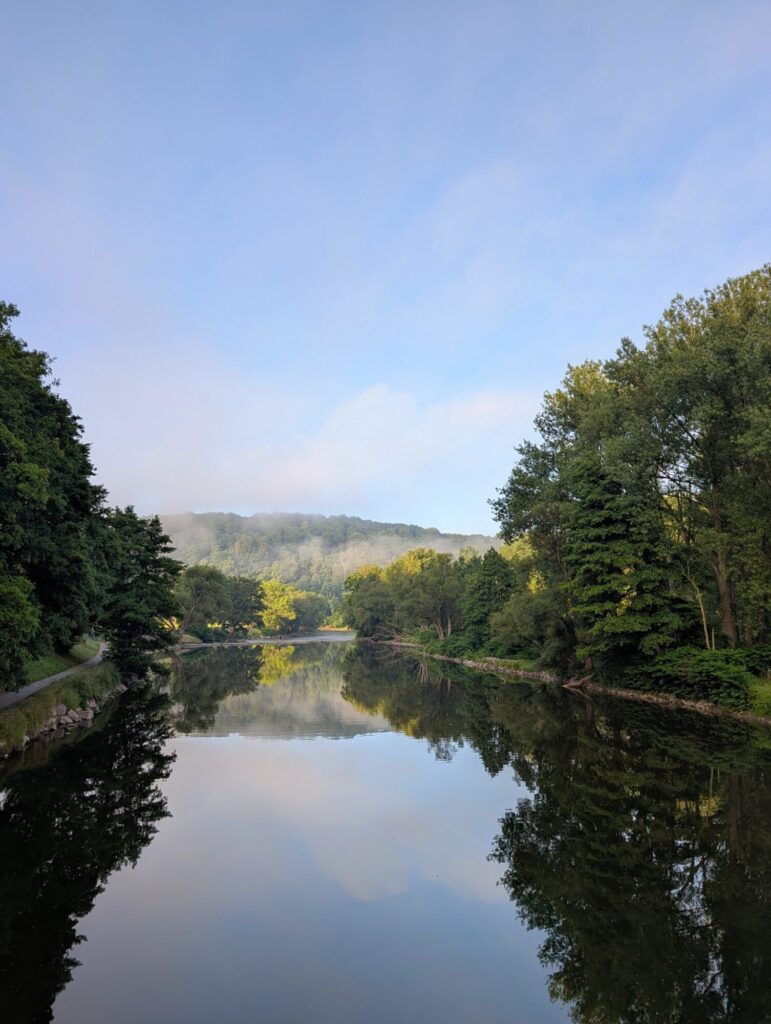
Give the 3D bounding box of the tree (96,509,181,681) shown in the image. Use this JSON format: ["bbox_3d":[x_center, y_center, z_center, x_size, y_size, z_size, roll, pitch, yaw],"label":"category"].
[{"bbox_3d":[-19.490,6.310,56.100,6.760,13.240,6.760,1,-9,0],"label":"tree"}]

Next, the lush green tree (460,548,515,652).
[{"bbox_3d":[14.750,12.930,102.850,8.200,15.250,8.200,1,-9,0],"label":"lush green tree"}]

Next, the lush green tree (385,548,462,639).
[{"bbox_3d":[5.940,13.050,111.100,12.190,14.580,10.970,1,-9,0],"label":"lush green tree"}]

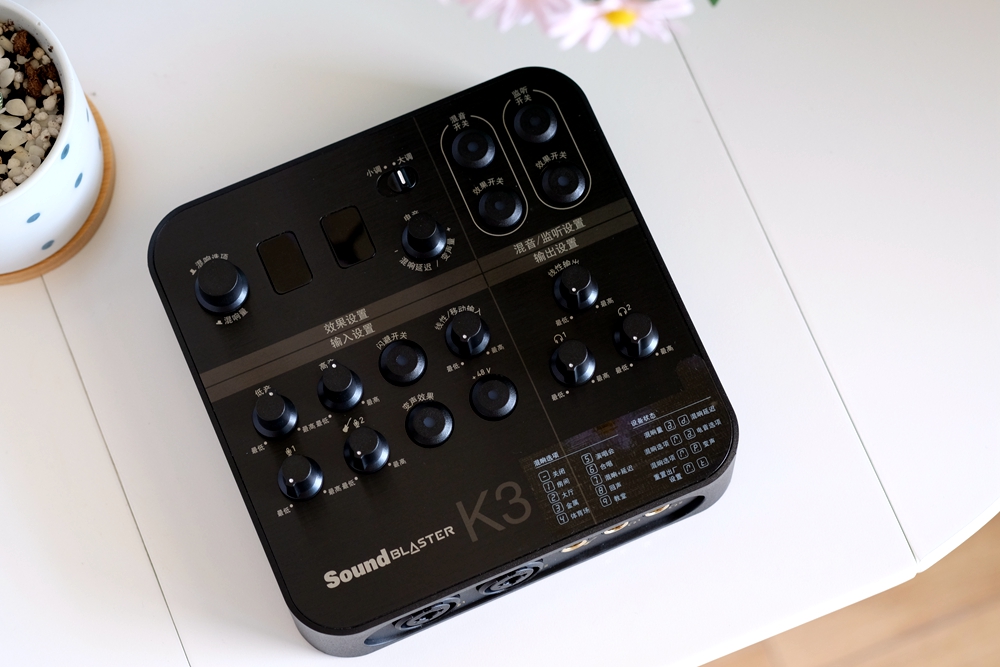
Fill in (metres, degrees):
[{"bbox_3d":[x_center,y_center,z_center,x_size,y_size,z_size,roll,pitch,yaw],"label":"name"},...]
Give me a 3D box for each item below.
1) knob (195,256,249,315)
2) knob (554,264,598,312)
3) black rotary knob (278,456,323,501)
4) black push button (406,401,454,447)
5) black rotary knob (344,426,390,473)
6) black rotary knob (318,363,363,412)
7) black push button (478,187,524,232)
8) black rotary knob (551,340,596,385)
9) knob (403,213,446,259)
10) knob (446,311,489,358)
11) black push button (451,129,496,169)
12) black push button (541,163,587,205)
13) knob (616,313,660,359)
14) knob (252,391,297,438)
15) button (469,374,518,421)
[{"bbox_3d":[-0.093,-0.017,0.836,0.018,0.011,0.018,0,74,2],"label":"knob"},{"bbox_3d":[0.025,-0.016,0.832,0.015,0.012,0.015,0,74,2],"label":"knob"},{"bbox_3d":[-0.066,0.046,0.816,0.015,0.012,0.015,0,74,2],"label":"black rotary knob"},{"bbox_3d":[-0.023,0.030,0.825,0.015,0.004,0.015,0,74,2],"label":"black push button"},{"bbox_3d":[-0.043,0.036,0.796,0.015,0.013,0.015,0,75,0],"label":"black rotary knob"},{"bbox_3d":[-0.053,0.017,0.824,0.015,0.012,0.015,0,74,2],"label":"black rotary knob"},{"bbox_3d":[0.000,-0.042,0.822,0.015,0.004,0.015,0,75,0],"label":"black push button"},{"bbox_3d":[0.024,0.008,0.803,0.015,0.013,0.015,0,75,0],"label":"black rotary knob"},{"bbox_3d":[-0.025,-0.033,0.815,0.015,0.013,0.015,0,75,0],"label":"knob"},{"bbox_3d":[-0.010,-0.001,0.806,0.015,0.013,0.015,0,75,0],"label":"knob"},{"bbox_3d":[-0.009,-0.061,0.828,0.015,0.004,0.015,0,75,0],"label":"black push button"},{"bbox_3d":[0.021,-0.050,0.824,0.015,0.004,0.015,0,75,0],"label":"black push button"},{"bbox_3d":[0.045,0.000,0.826,0.015,0.012,0.015,0,74,2],"label":"knob"},{"bbox_3d":[-0.074,0.026,0.822,0.015,0.012,0.015,0,74,2],"label":"knob"},{"bbox_3d":[-0.002,0.020,0.805,0.015,0.004,0.015,0,75,0],"label":"button"}]

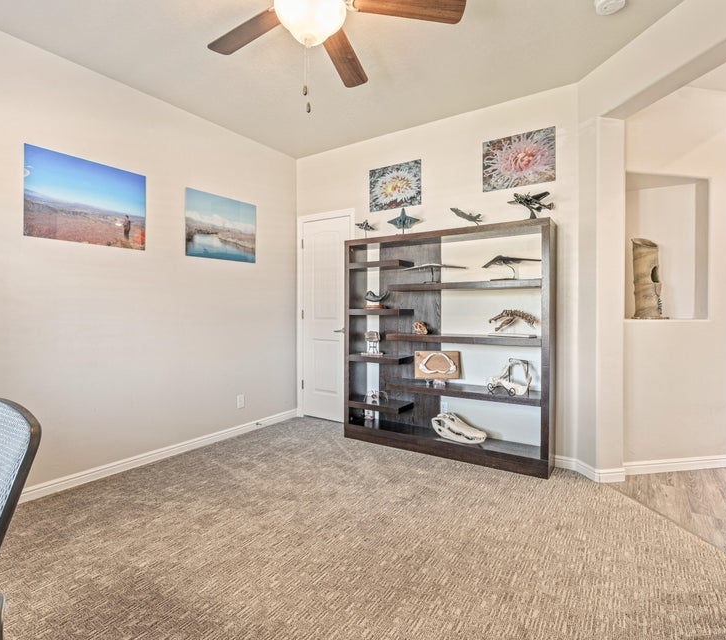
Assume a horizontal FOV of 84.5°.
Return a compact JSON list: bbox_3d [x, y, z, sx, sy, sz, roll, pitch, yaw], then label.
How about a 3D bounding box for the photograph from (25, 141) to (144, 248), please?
[{"bbox_3d":[-1.775,-0.768,2.625,0.020,0.536,0.704,1,2,34],"label":"photograph"}]

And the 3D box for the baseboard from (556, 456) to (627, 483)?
[{"bbox_3d":[1.540,1.026,2.715,0.430,0.086,0.150,1,2,34],"label":"baseboard"}]

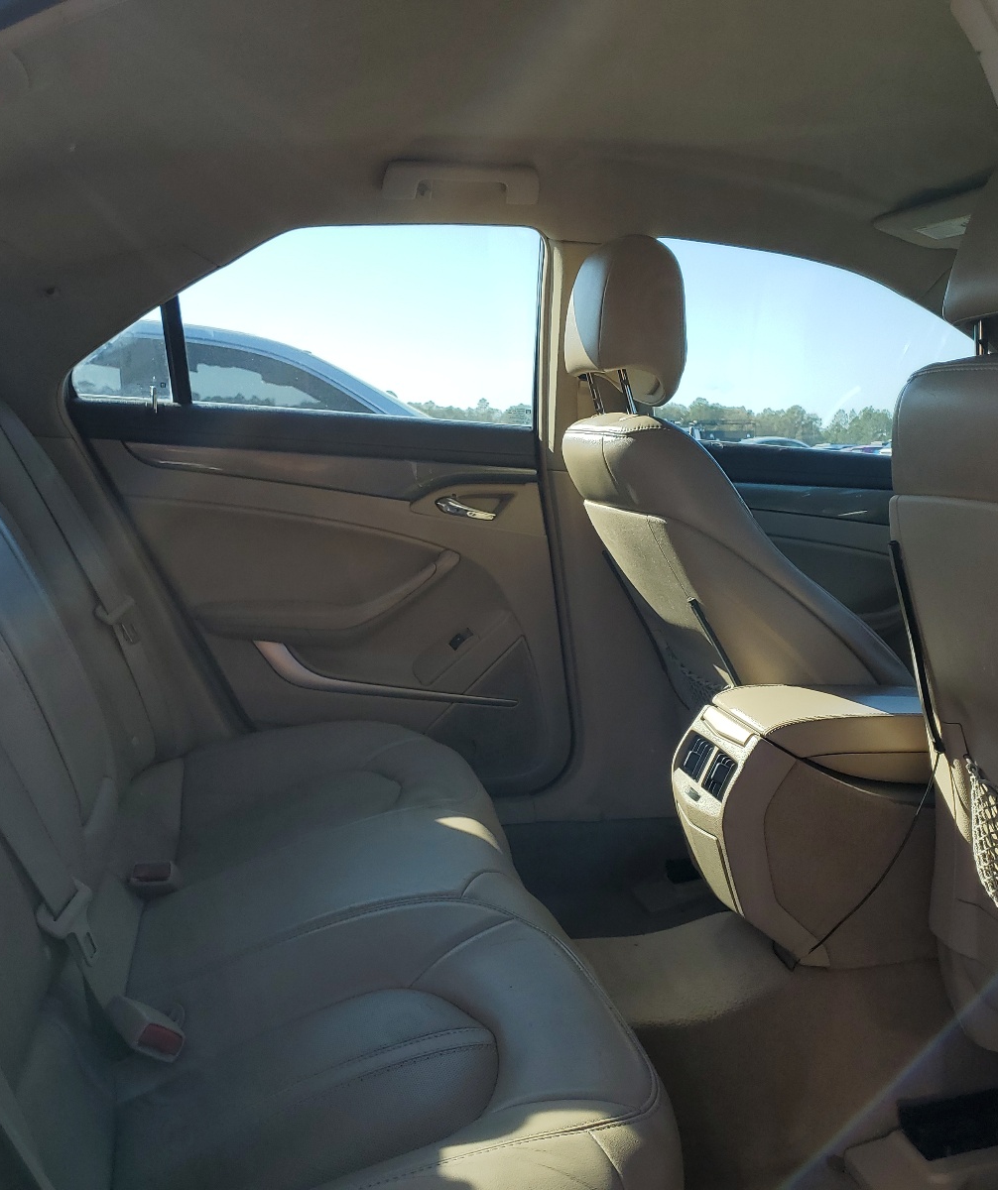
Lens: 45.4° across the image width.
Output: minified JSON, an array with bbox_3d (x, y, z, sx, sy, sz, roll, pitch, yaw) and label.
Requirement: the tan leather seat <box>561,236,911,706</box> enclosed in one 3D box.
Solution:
[{"bbox_3d":[0.548,-0.049,1.876,0.900,0.985,0.530,-1,7,-11],"label":"tan leather seat"}]

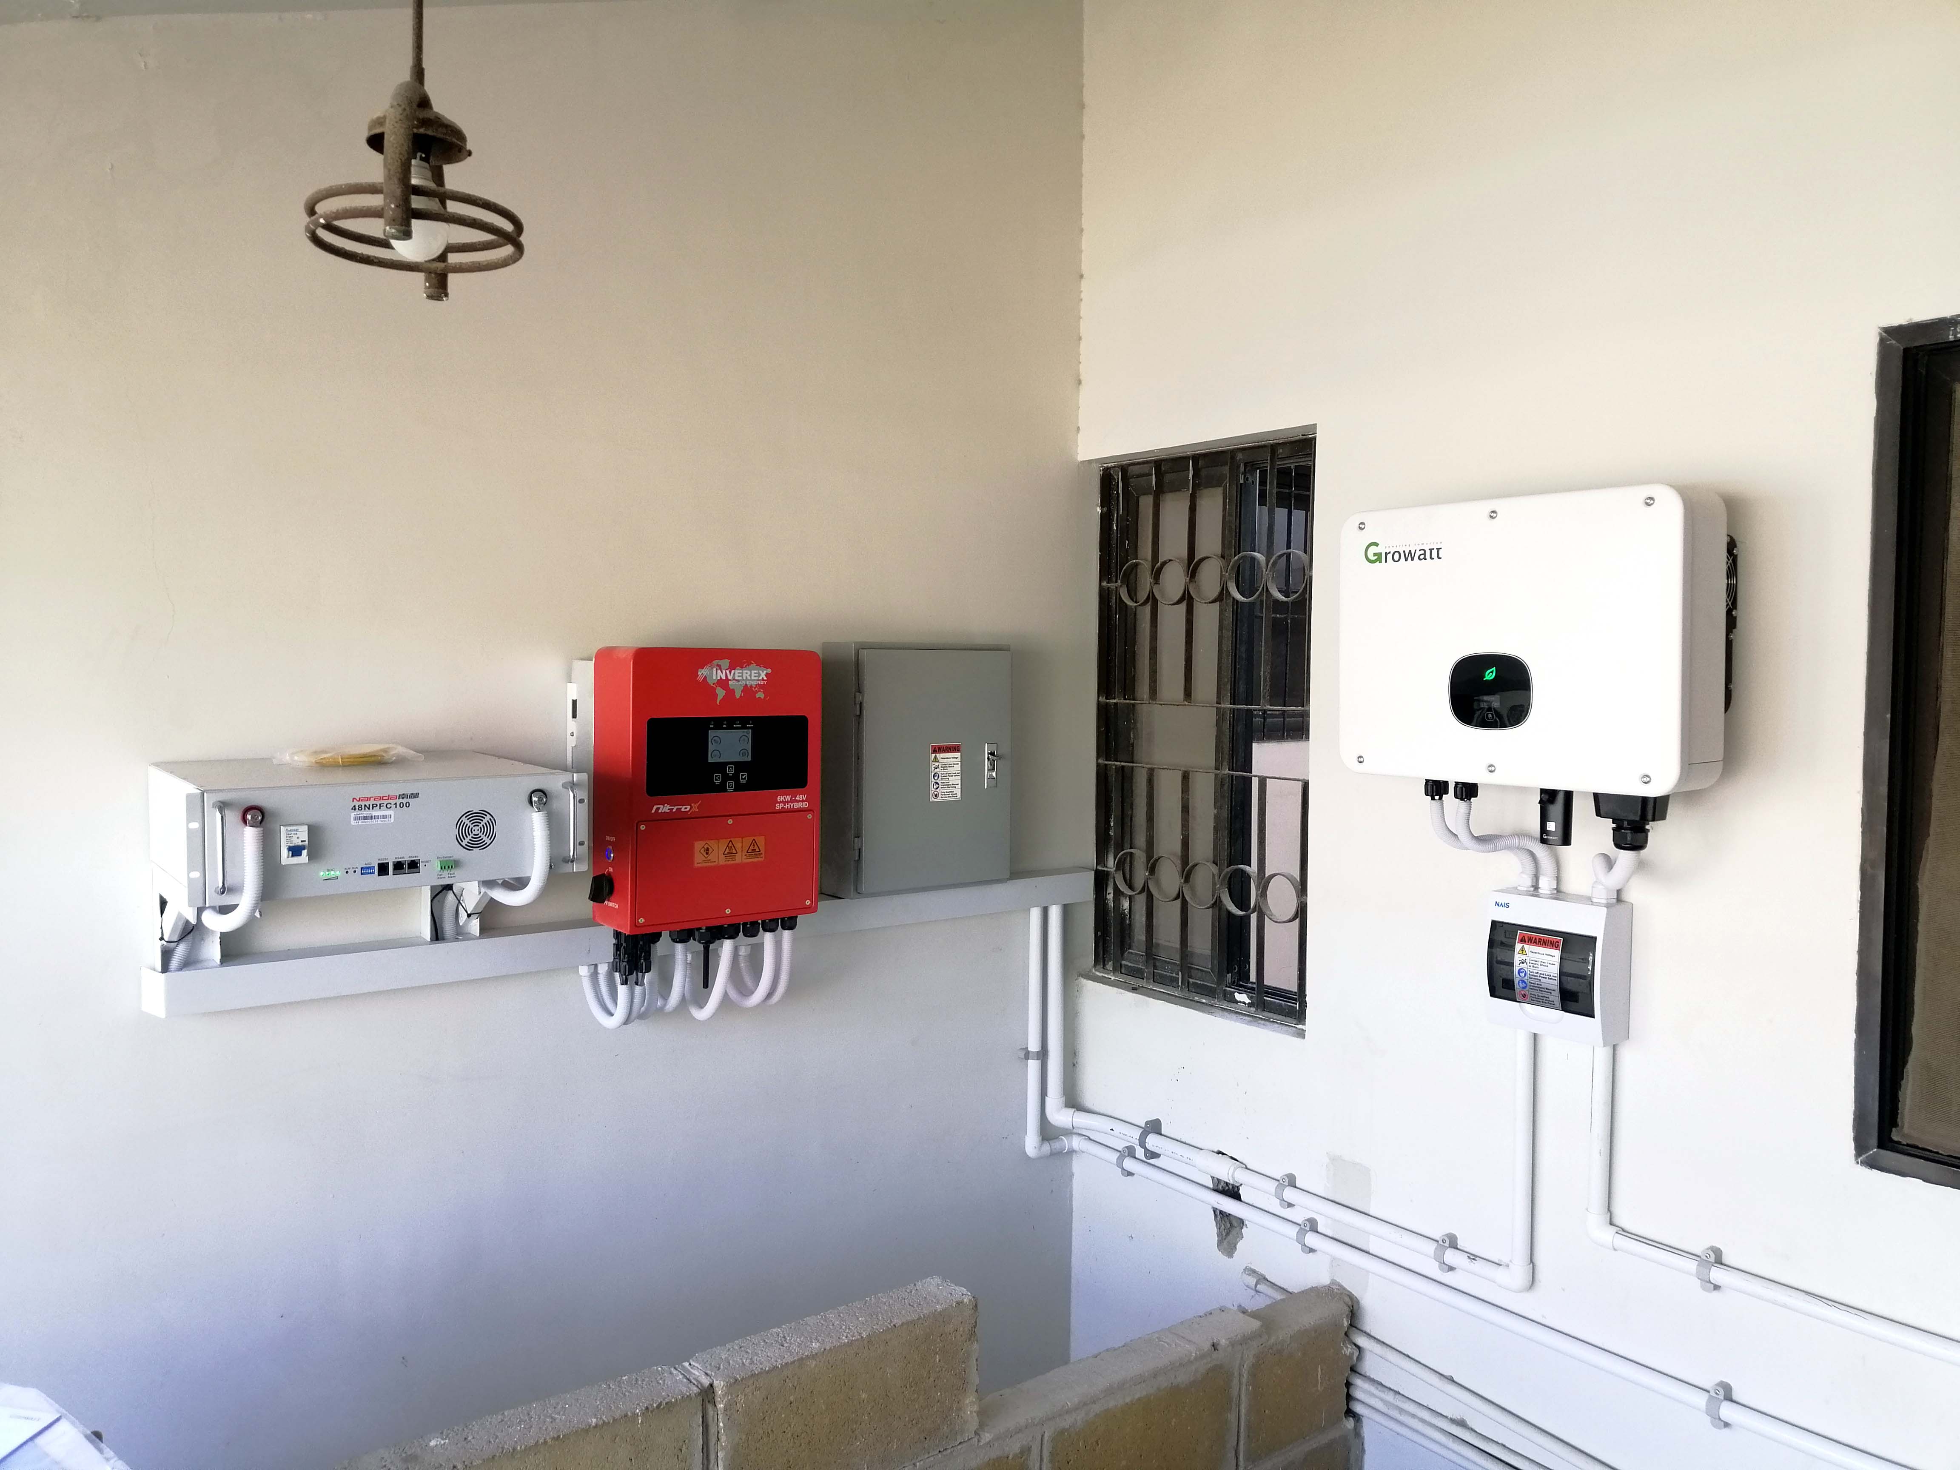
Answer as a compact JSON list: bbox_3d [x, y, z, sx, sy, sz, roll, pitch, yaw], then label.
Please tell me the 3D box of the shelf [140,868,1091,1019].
[{"bbox_3d":[-0.467,0.338,2.562,1.732,0.066,0.072,-2,3,-37],"label":"shelf"}]

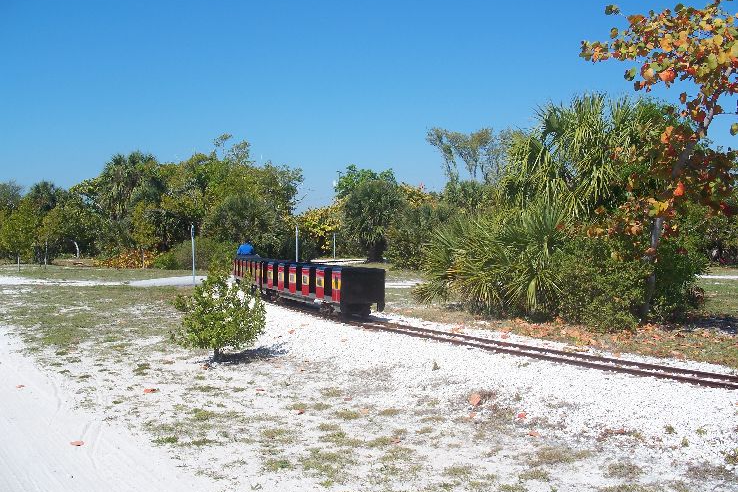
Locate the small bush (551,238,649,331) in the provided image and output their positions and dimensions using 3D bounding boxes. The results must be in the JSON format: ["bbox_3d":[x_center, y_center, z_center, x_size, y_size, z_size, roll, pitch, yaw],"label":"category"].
[{"bbox_3d":[4.206,0.684,14.400,1.780,1.650,1.600,0,0,0],"label":"small bush"}]

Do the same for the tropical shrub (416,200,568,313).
[{"bbox_3d":[2.525,0.301,16.400,3.150,2.350,2.700,0,0,0],"label":"tropical shrub"}]

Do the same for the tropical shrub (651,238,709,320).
[{"bbox_3d":[6.079,0.697,15.500,1.200,1.600,1.200,0,0,0],"label":"tropical shrub"}]

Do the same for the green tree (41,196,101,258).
[{"bbox_3d":[-22.697,-1.483,60.000,4.600,4.800,4.400,0,0,0],"label":"green tree"}]

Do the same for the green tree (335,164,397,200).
[{"bbox_3d":[-0.280,-2.300,60.000,4.800,7.200,4.600,0,0,0],"label":"green tree"}]

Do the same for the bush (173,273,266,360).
[{"bbox_3d":[-1.938,0.920,10.300,1.200,1.150,1.150,0,0,0],"label":"bush"}]

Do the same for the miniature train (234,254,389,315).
[{"bbox_3d":[-2.100,0.860,20.800,1.100,1.100,13.500,0,0,-17],"label":"miniature train"}]

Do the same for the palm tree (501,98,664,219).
[{"bbox_3d":[4.820,-1.100,17.800,3.600,4.800,3.400,0,0,0],"label":"palm tree"}]

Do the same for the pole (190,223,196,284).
[{"bbox_3d":[-6.227,0.302,28.000,0.130,2.200,0.130,0,0,0],"label":"pole"}]

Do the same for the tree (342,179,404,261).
[{"bbox_3d":[0.314,-1.777,55.000,4.300,5.700,4.200,0,0,0],"label":"tree"}]

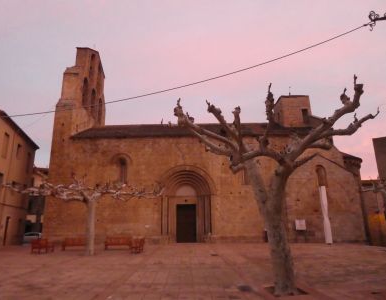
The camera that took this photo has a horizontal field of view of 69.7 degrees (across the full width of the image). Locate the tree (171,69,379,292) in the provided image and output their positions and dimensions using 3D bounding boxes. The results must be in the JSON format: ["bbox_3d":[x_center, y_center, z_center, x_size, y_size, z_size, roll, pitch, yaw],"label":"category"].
[{"bbox_3d":[2.447,0.642,7.558,5.920,5.820,4.800,0,-15,-1],"label":"tree"}]

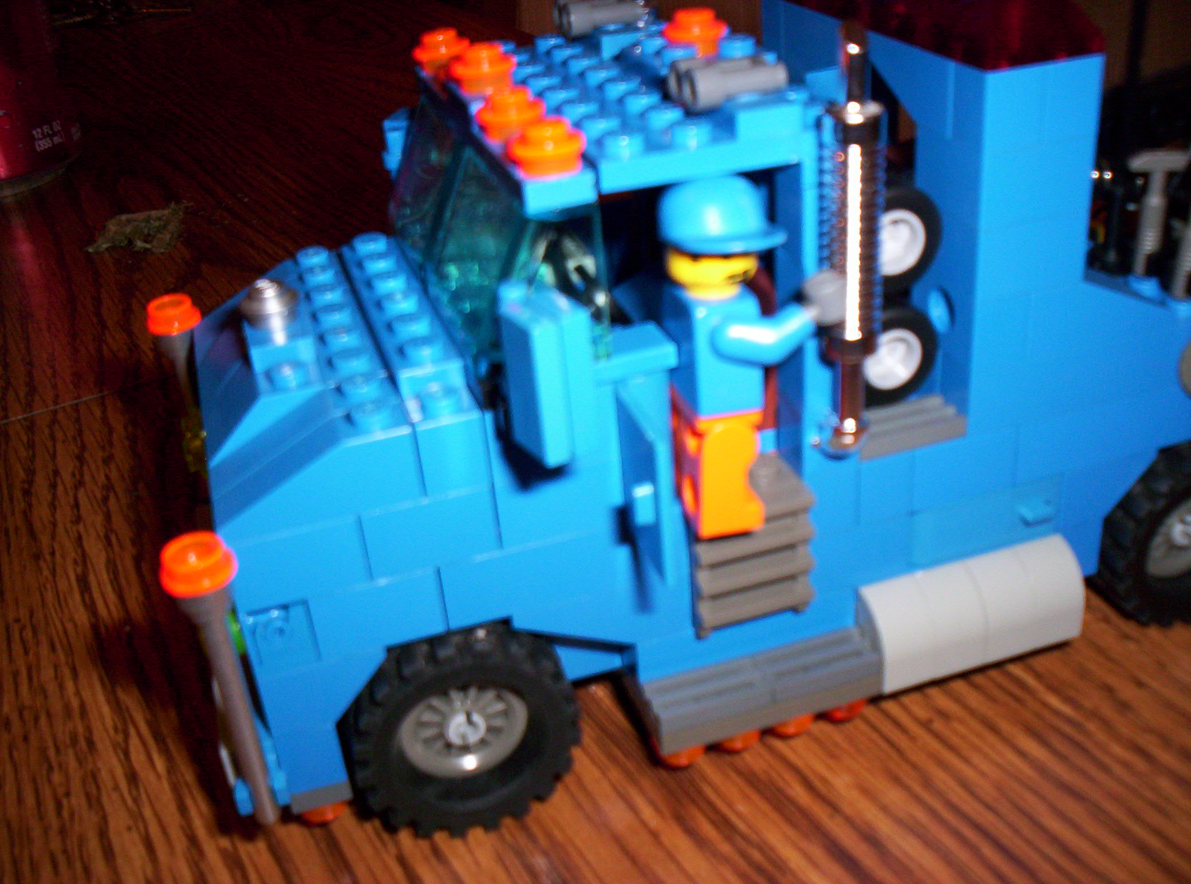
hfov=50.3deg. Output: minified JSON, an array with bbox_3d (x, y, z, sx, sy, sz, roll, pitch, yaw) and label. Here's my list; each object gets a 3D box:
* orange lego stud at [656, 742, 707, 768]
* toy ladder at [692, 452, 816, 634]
[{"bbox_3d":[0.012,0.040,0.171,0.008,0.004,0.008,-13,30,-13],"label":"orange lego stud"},{"bbox_3d":[0.019,0.013,0.168,0.016,0.021,0.011,-13,30,-13],"label":"toy ladder"}]

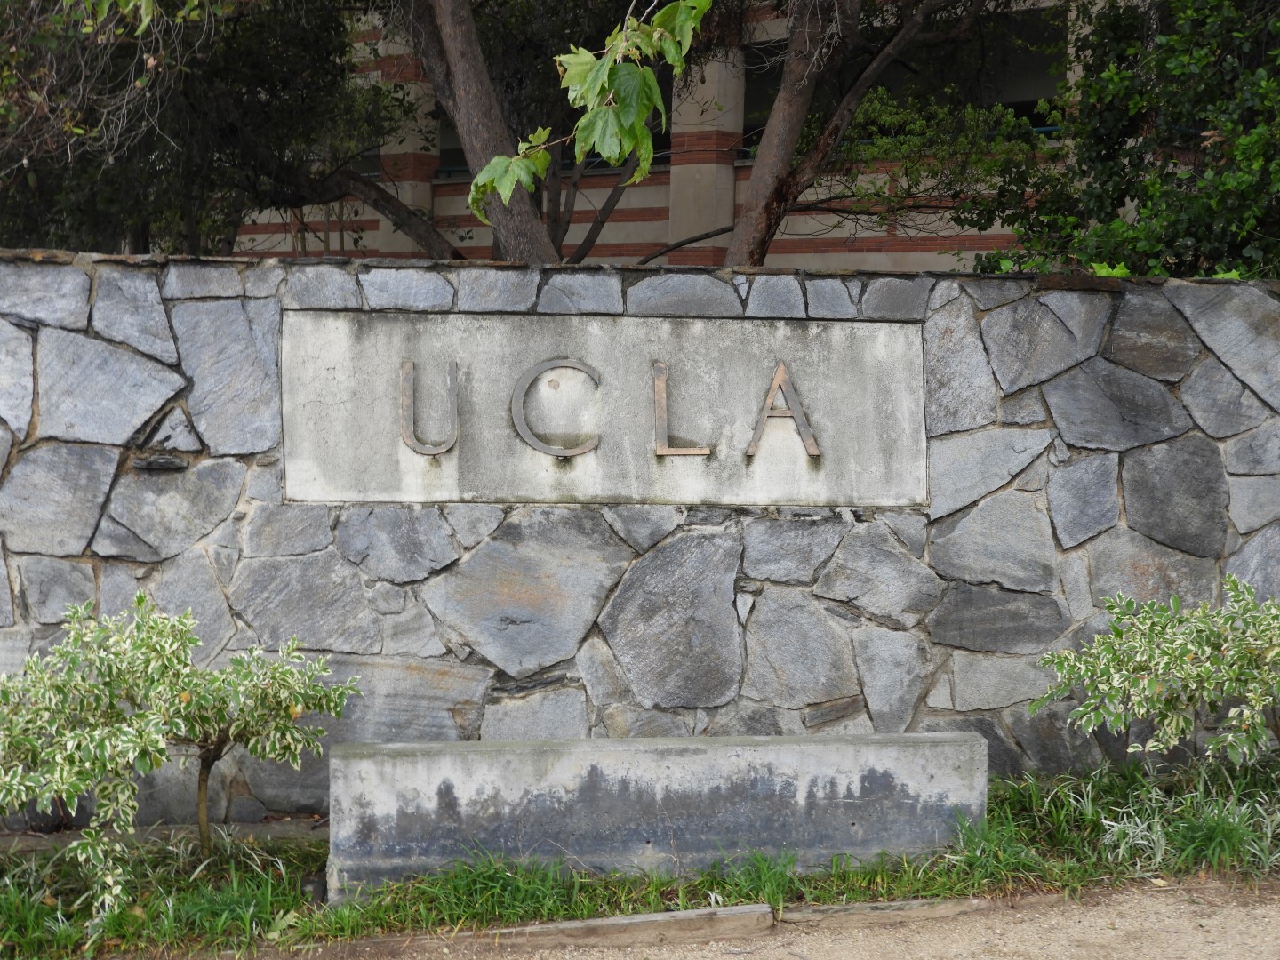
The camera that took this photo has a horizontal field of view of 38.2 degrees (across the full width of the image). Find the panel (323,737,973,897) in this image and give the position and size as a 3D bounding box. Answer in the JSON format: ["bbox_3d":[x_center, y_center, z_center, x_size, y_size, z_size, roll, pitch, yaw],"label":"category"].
[{"bbox_3d":[0.049,0.952,5.249,1.840,0.440,0.200,1,4,-8],"label":"panel"}]

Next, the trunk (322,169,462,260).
[{"bbox_3d":[-1.075,-1.149,8.000,0.600,0.420,0.200,1,4,0],"label":"trunk"}]

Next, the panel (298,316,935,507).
[{"bbox_3d":[-0.106,-0.223,6.050,2.090,0.610,0.100,1,1,-6],"label":"panel"}]

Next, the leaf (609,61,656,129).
[{"bbox_3d":[-0.017,-0.998,4.800,0.120,0.172,0.060,1,4,0],"label":"leaf"}]

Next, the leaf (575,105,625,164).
[{"bbox_3d":[-0.102,-0.897,4.800,0.130,0.155,0.060,1,4,0],"label":"leaf"}]

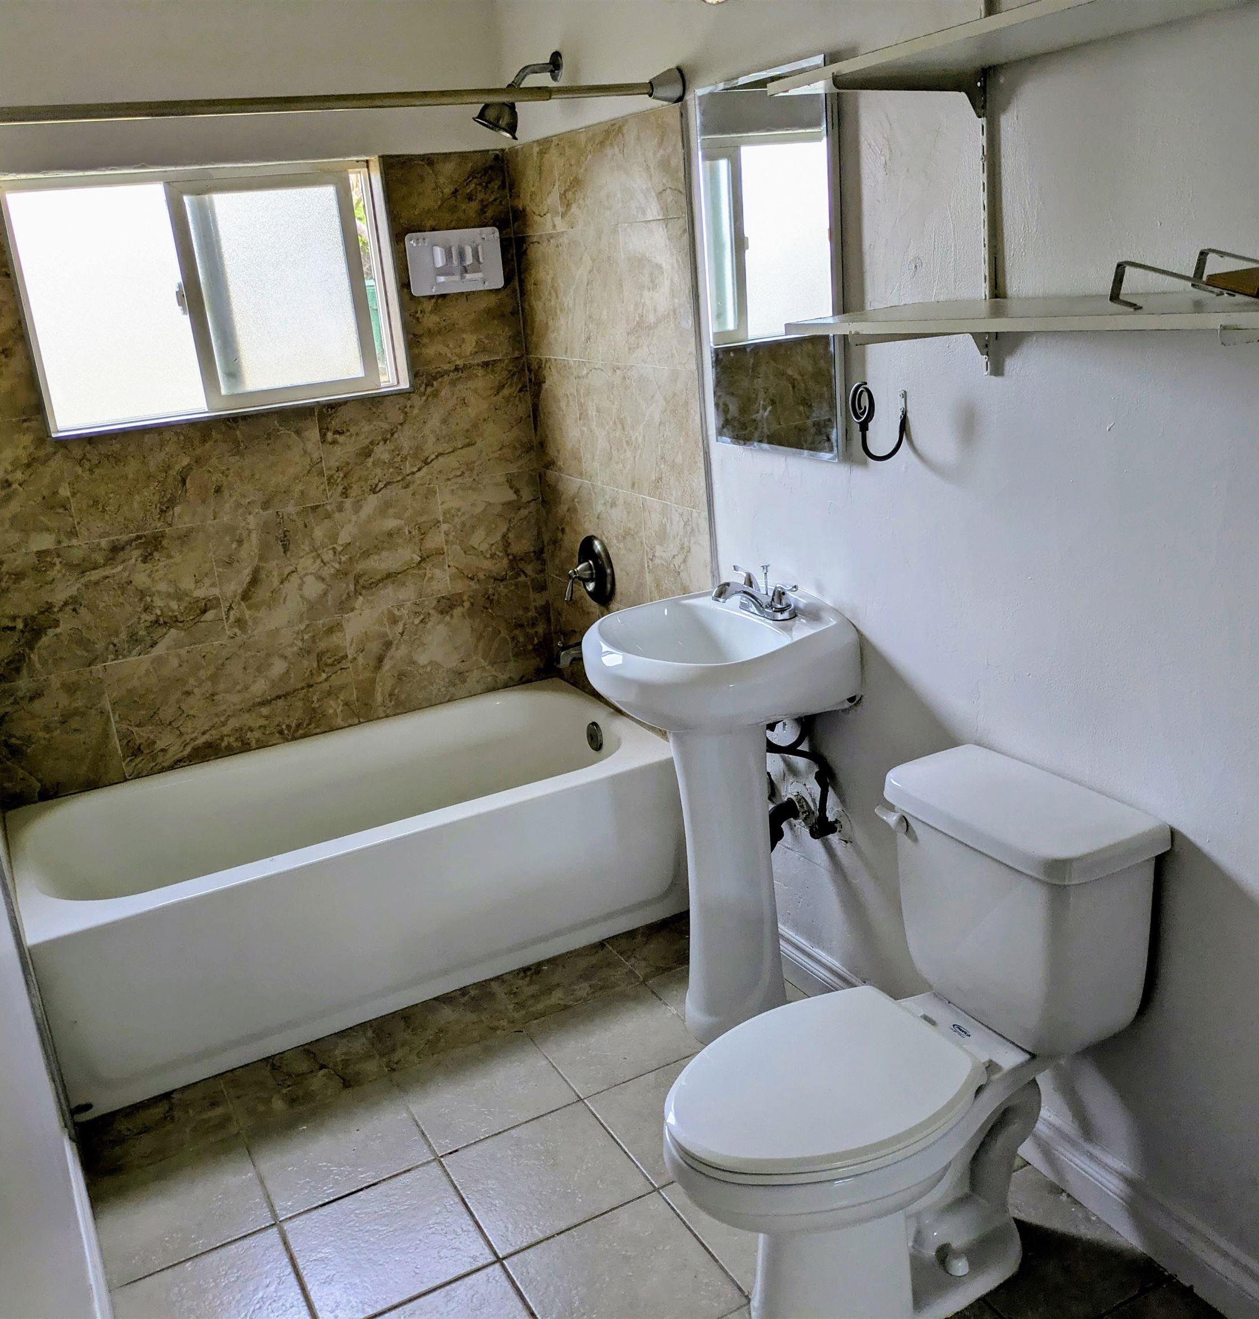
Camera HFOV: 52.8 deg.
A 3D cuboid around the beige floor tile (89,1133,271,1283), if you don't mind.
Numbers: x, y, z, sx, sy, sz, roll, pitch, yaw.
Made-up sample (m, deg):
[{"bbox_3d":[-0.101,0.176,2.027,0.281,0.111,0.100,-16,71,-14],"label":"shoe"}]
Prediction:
[{"bbox_3d":[-0.828,1.008,2.329,0.294,0.010,0.294,-14,20,-25],"label":"beige floor tile"}]

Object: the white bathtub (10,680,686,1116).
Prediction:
[{"bbox_3d":[-0.664,0.500,3.144,1.494,0.420,0.740,-14,20,-25],"label":"white bathtub"}]

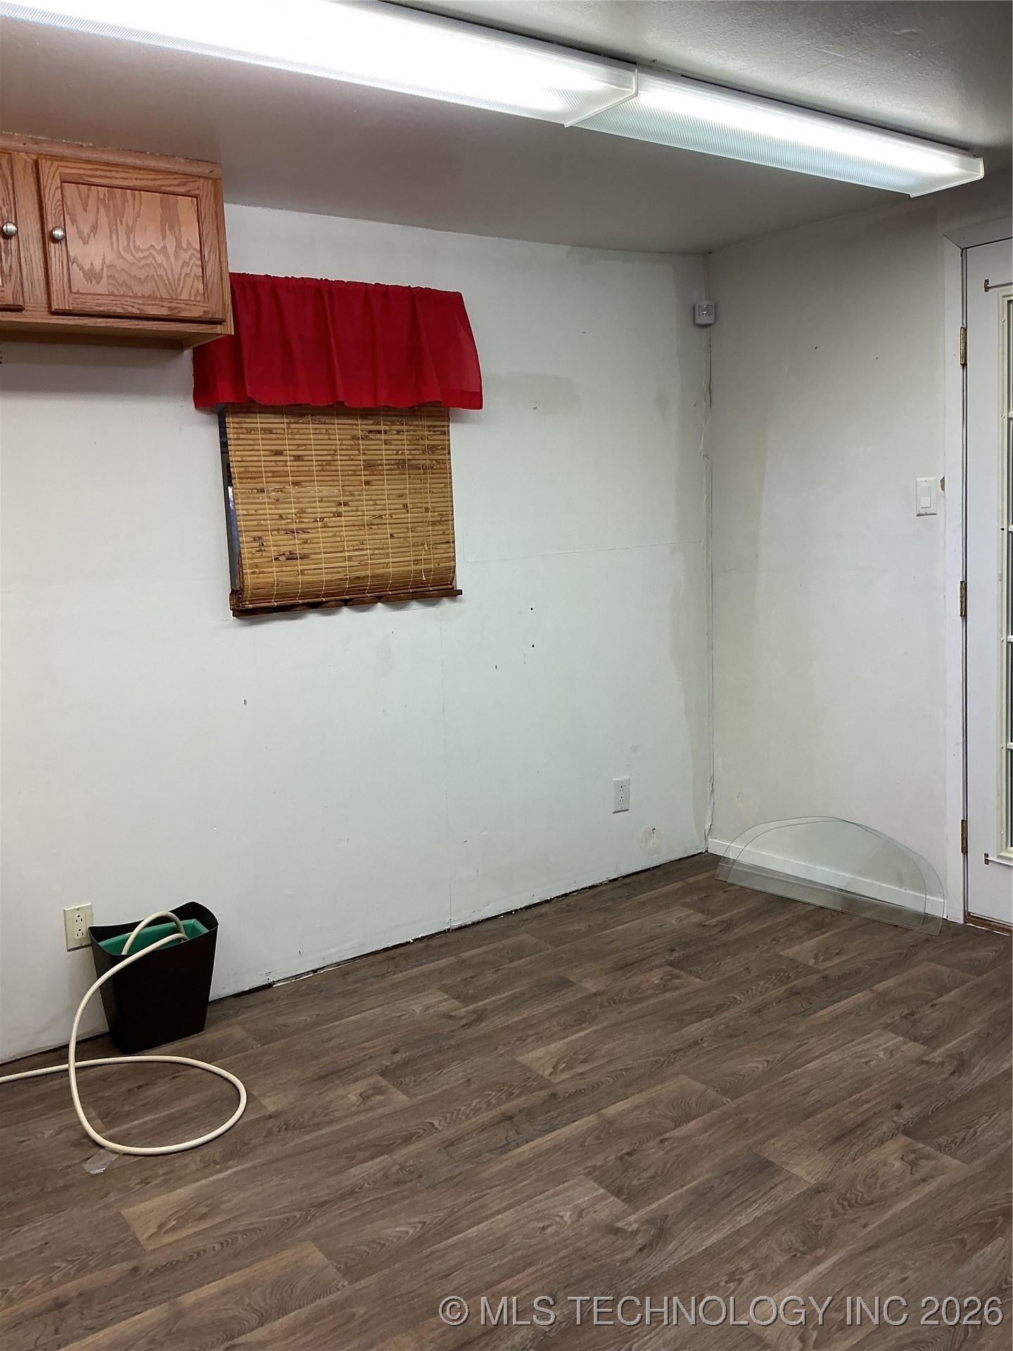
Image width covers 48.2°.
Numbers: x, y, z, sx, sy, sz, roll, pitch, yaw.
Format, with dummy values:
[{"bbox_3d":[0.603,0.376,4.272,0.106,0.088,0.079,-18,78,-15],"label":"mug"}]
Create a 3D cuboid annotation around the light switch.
[{"bbox_3d":[1.268,-0.539,3.421,0.010,0.115,0.070,-9,11,-36],"label":"light switch"}]

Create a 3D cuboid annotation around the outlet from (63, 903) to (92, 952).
[{"bbox_3d":[-1.123,0.665,2.978,0.070,0.115,0.009,-9,11,-34],"label":"outlet"}]

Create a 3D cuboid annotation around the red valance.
[{"bbox_3d":[-0.449,-0.933,3.220,0.890,0.350,0.085,-9,11,-34],"label":"red valance"}]

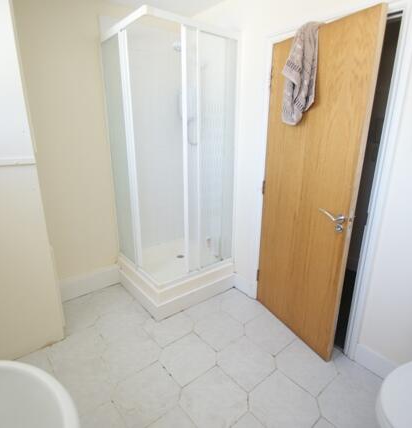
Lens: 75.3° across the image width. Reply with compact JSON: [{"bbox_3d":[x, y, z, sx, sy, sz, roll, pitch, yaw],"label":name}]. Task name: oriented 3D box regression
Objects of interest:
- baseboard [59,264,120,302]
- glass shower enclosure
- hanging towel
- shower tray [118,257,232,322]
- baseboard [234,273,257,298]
[{"bbox_3d":[-1.078,0.639,2.473,0.560,0.200,0.022,-13,21,-37],"label":"baseboard"},{"bbox_3d":[-0.283,-0.477,2.309,0.788,1.852,0.744,-13,21,-37],"label":"glass shower enclosure"},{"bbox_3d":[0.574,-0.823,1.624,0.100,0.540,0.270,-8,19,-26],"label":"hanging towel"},{"bbox_3d":[-0.288,0.568,2.596,0.823,0.270,0.779,-13,21,-37],"label":"shower tray"},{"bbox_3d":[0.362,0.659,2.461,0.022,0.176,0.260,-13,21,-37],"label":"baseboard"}]

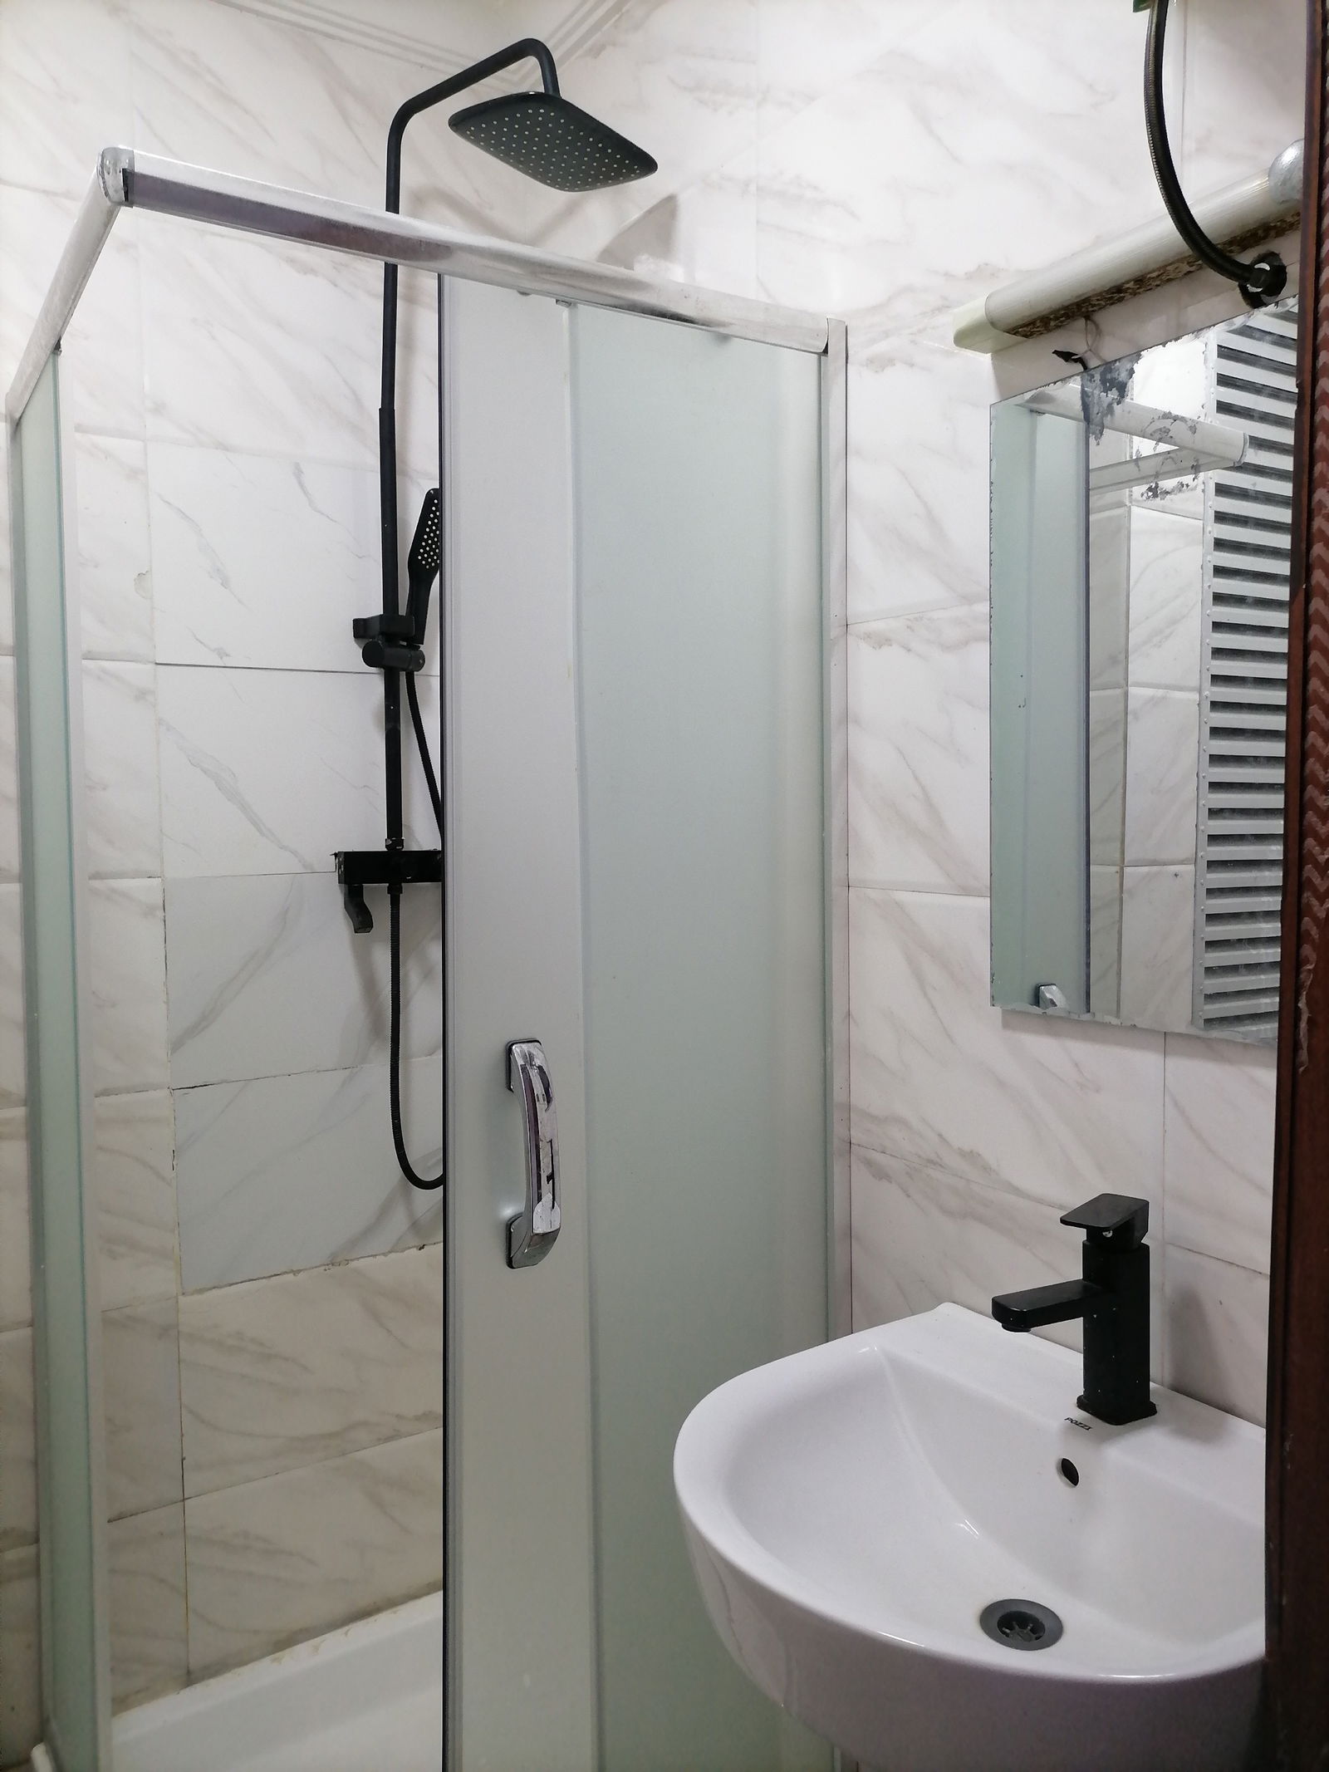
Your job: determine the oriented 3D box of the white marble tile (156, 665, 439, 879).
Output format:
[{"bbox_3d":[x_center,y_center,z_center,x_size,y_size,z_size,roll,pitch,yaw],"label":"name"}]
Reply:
[{"bbox_3d":[-0.453,-0.173,2.013,0.600,0.300,0.012,-3,5,-32],"label":"white marble tile"}]

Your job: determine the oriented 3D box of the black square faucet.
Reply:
[{"bbox_3d":[0.351,0.365,1.139,0.150,0.187,0.050,-3,5,-27],"label":"black square faucet"}]

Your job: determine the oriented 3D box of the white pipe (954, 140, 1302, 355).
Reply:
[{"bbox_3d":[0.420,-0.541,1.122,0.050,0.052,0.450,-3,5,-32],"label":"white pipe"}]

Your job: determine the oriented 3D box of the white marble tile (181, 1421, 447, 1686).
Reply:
[{"bbox_3d":[-0.442,1.015,2.096,0.600,0.290,0.012,-3,5,-32],"label":"white marble tile"}]

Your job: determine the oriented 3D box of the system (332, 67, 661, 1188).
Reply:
[{"bbox_3d":[-0.250,-0.336,1.896,0.355,1.610,0.455,-3,4,-33],"label":"system"}]

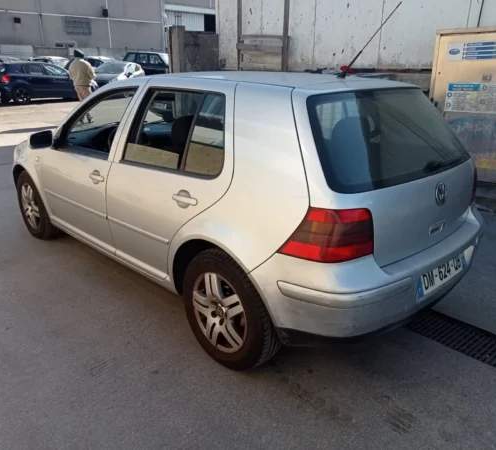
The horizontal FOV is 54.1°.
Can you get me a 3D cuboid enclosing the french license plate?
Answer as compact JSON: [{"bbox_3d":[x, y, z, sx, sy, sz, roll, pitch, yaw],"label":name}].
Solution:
[{"bbox_3d":[0.979,0.243,2.428,0.515,0.110,0.025,-16,25,-41],"label":"french license plate"}]

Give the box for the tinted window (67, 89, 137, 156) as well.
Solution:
[{"bbox_3d":[-0.988,-0.690,3.219,0.760,0.470,0.060,19,7,43],"label":"tinted window"}]

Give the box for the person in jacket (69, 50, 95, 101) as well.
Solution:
[{"bbox_3d":[-4.157,-3.415,12.082,0.620,1.750,0.480,-6,19,-17],"label":"person in jacket"}]

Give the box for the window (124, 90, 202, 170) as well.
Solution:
[{"bbox_3d":[-0.487,-0.538,2.716,0.580,0.460,0.060,19,7,43],"label":"window"}]

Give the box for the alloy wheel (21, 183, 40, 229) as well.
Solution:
[{"bbox_3d":[-1.814,-0.168,4.222,0.160,0.417,0.417,-16,25,-40],"label":"alloy wheel"}]

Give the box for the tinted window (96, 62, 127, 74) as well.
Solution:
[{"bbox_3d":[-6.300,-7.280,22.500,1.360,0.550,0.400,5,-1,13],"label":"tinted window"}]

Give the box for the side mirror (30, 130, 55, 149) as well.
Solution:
[{"bbox_3d":[-1.463,-0.597,3.420,0.200,0.130,0.120,-16,25,-40],"label":"side mirror"}]

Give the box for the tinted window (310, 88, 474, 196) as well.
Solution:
[{"bbox_3d":[0.766,-0.461,2.402,1.270,0.525,0.100,-16,-12,-40],"label":"tinted window"}]

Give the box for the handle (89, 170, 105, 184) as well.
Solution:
[{"bbox_3d":[-0.956,-0.300,3.068,0.050,0.090,0.205,-16,25,-40],"label":"handle"}]

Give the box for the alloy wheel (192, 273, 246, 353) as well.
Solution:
[{"bbox_3d":[-0.093,0.426,2.491,0.160,0.417,0.417,-16,25,-40],"label":"alloy wheel"}]

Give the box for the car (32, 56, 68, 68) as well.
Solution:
[{"bbox_3d":[-9.044,-7.188,22.800,4.100,1.500,1.760,12,22,30],"label":"car"}]

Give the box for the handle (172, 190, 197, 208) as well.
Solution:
[{"bbox_3d":[-0.324,-0.128,2.442,0.060,0.090,0.200,-12,22,-42],"label":"handle"}]

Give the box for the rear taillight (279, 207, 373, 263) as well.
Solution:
[{"bbox_3d":[0.337,0.020,2.016,0.290,0.235,0.260,-16,25,-41],"label":"rear taillight"}]

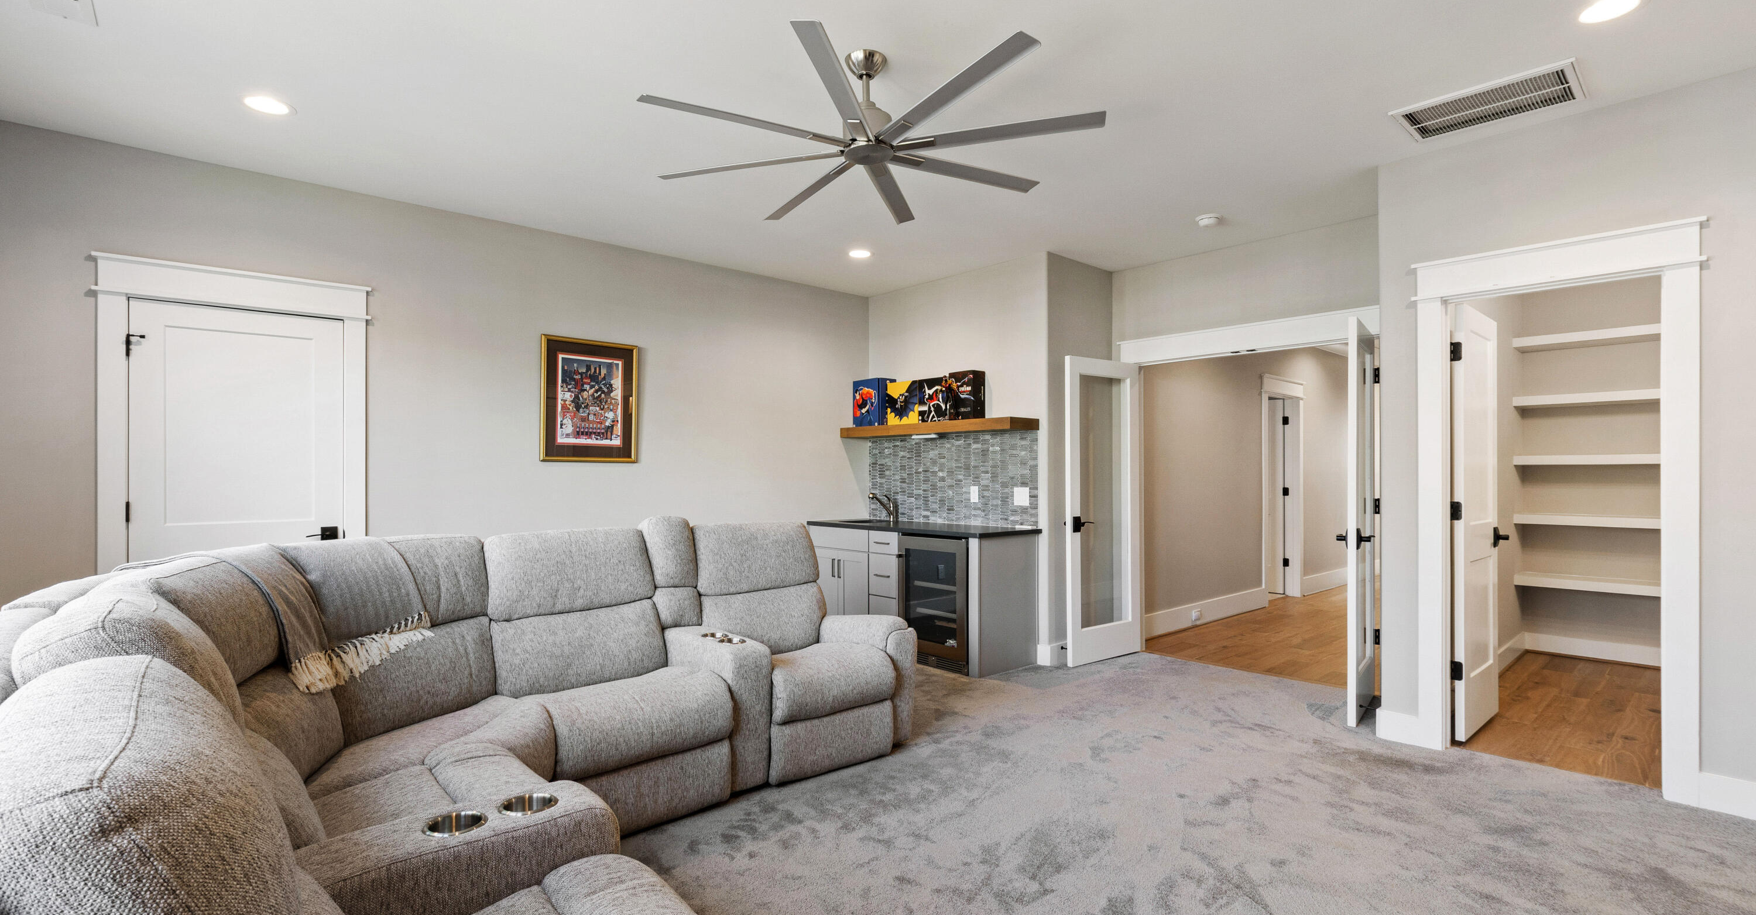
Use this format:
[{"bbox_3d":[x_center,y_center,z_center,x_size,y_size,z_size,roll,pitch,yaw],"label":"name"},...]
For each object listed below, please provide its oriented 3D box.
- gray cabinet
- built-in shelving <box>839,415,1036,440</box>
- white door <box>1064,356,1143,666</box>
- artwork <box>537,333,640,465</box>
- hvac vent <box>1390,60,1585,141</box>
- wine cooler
[{"bbox_3d":[-0.078,0.956,5.831,0.620,0.845,0.750,0,0,-42],"label":"gray cabinet"},{"bbox_3d":[0.395,-0.215,5.567,0.315,0.080,1.780,0,0,-42],"label":"built-in shelving"},{"bbox_3d":[1.543,0.349,4.986,0.755,2.030,0.045,0,0,-35],"label":"white door"},{"bbox_3d":[-1.849,-0.363,4.749,0.630,0.790,0.035,0,0,-42],"label":"artwork"},{"bbox_3d":[2.444,-1.406,2.941,0.420,0.025,0.555,0,0,-42],"label":"hvac vent"},{"bbox_3d":[0.575,0.949,5.056,0.590,0.850,0.605,0,0,-42],"label":"wine cooler"}]

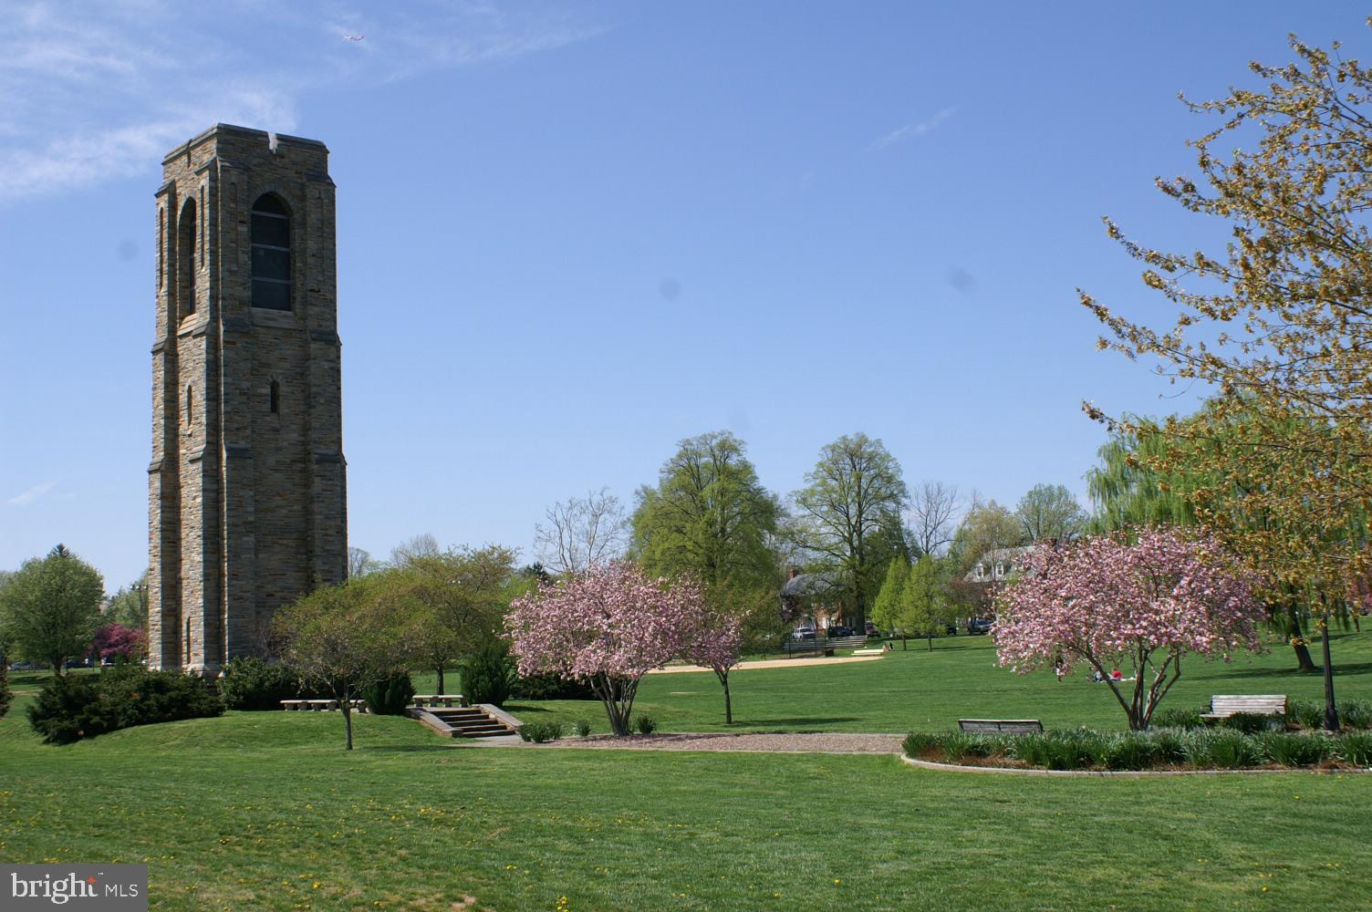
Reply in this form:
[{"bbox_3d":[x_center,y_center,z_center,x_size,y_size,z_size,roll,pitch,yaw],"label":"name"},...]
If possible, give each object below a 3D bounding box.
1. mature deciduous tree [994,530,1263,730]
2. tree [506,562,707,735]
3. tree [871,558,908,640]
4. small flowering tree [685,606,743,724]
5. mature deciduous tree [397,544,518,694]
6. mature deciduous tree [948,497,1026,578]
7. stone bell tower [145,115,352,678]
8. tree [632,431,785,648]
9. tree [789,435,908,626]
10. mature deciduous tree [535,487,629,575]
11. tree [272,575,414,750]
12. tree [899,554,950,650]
[{"bbox_3d":[10.419,4.120,37.737,6.211,4.794,6.211,-4,-6,15],"label":"mature deciduous tree"},{"bbox_3d":[-2.267,5.498,45.687,5.609,4.923,5.609,-2,-6,-3],"label":"tree"},{"bbox_3d":[19.073,13.472,146.317,4.224,8.486,4.224,-3,-6,7],"label":"tree"},{"bbox_3d":[0.863,6.346,48.604,1.723,3.552,1.723,-2,-6,1],"label":"small flowering tree"},{"bbox_3d":[-8.687,6.111,59.722,4.746,5.574,4.746,-1,-6,-8],"label":"mature deciduous tree"},{"bbox_3d":[39.830,14.279,211.495,10.127,17.805,10.127,-3,-6,10],"label":"mature deciduous tree"},{"bbox_3d":[-16.728,-1.324,61.063,5.900,21.310,5.900,3,-8,-42],"label":"stone bell tower"},{"bbox_3d":[2.564,9.565,186.989,17.427,25.045,17.427,-2,-6,1],"label":"tree"},{"bbox_3d":[20.195,9.492,196.981,14.087,24.932,14.087,-3,-6,6],"label":"tree"},{"bbox_3d":[-12.399,13.111,189.699,10.960,18.901,10.960,-2,-6,-4],"label":"mature deciduous tree"},{"bbox_3d":[-9.313,5.624,43.690,3.932,4.736,3.932,-1,-6,-12],"label":"tree"},{"bbox_3d":[21.965,13.421,146.311,4.895,8.778,4.895,-3,-6,8],"label":"tree"}]

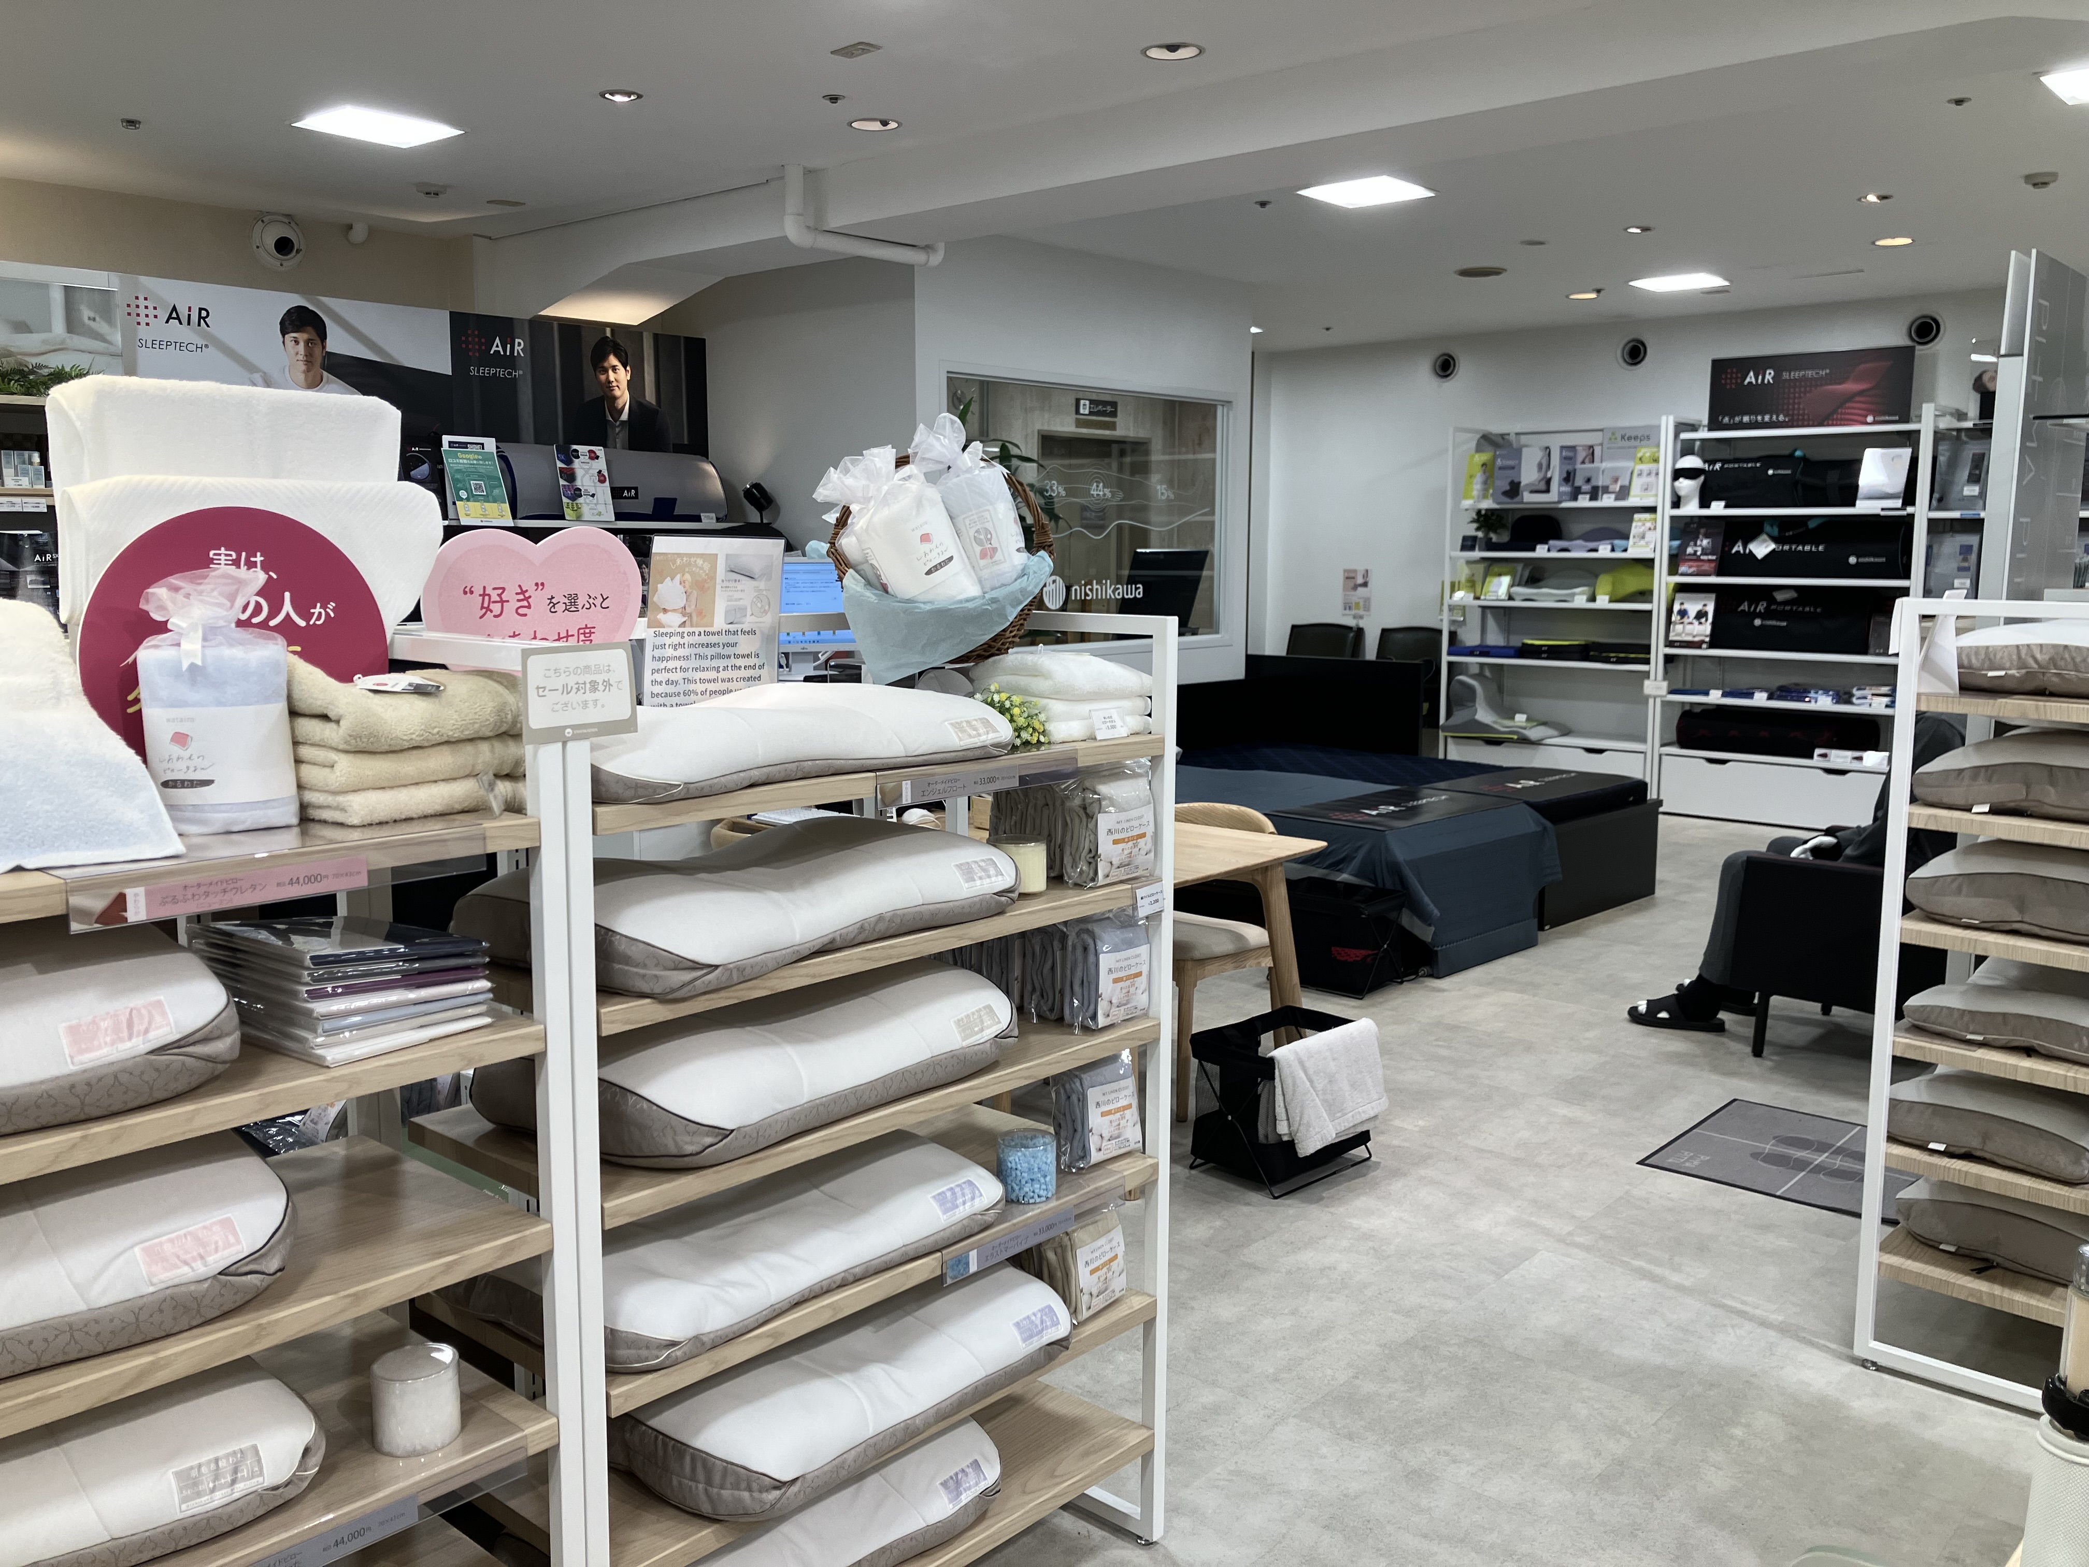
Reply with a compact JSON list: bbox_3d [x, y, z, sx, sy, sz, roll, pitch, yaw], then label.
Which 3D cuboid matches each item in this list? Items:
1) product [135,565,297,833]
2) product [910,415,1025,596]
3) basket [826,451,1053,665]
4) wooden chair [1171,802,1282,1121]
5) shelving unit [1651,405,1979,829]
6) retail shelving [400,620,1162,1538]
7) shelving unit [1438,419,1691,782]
[{"bbox_3d":[-0.728,-0.076,1.482,0.125,0.225,0.090,-4,9,-30],"label":"product"},{"bbox_3d":[-0.100,-0.376,2.270,0.090,0.240,0.120,-14,2,26],"label":"product"},{"bbox_3d":[-0.141,-0.302,2.260,0.300,0.290,0.260,-3,8,-23],"label":"basket"},{"bbox_3d":[0.336,0.446,4.556,0.500,0.745,0.530,7,10,41],"label":"wooden chair"},{"bbox_3d":[4.135,-0.893,9.275,1.316,2.222,0.476,6,10,39],"label":"shelving unit"},{"bbox_3d":[-0.287,0.465,2.122,0.392,1.327,0.944,7,10,41],"label":"retail shelving"},{"bbox_3d":[3.114,-1.005,10.098,1.317,2.222,0.476,6,10,39],"label":"shelving unit"}]

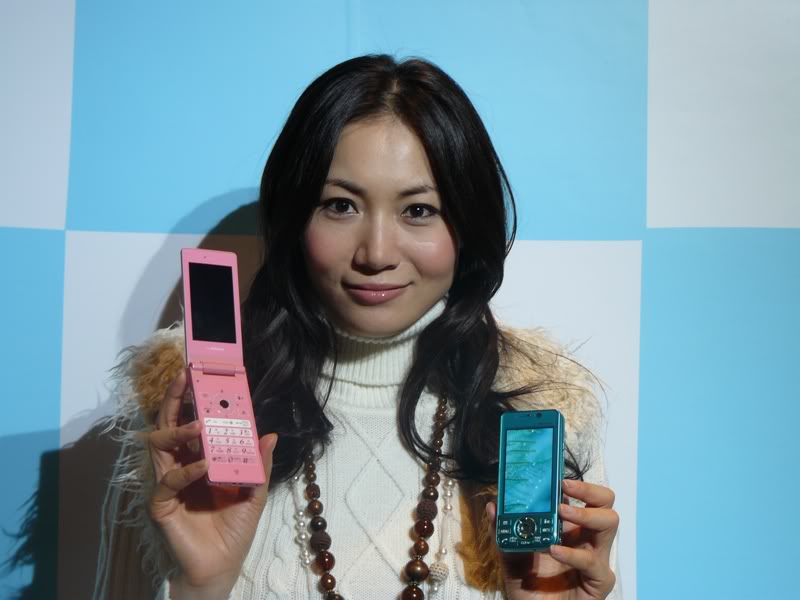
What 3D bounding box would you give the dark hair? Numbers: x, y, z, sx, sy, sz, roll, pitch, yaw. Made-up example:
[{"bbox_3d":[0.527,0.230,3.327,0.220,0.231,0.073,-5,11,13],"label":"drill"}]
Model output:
[{"bbox_3d":[0.011,-0.025,1.665,0.278,0.360,0.230,2,-1,3],"label":"dark hair"}]

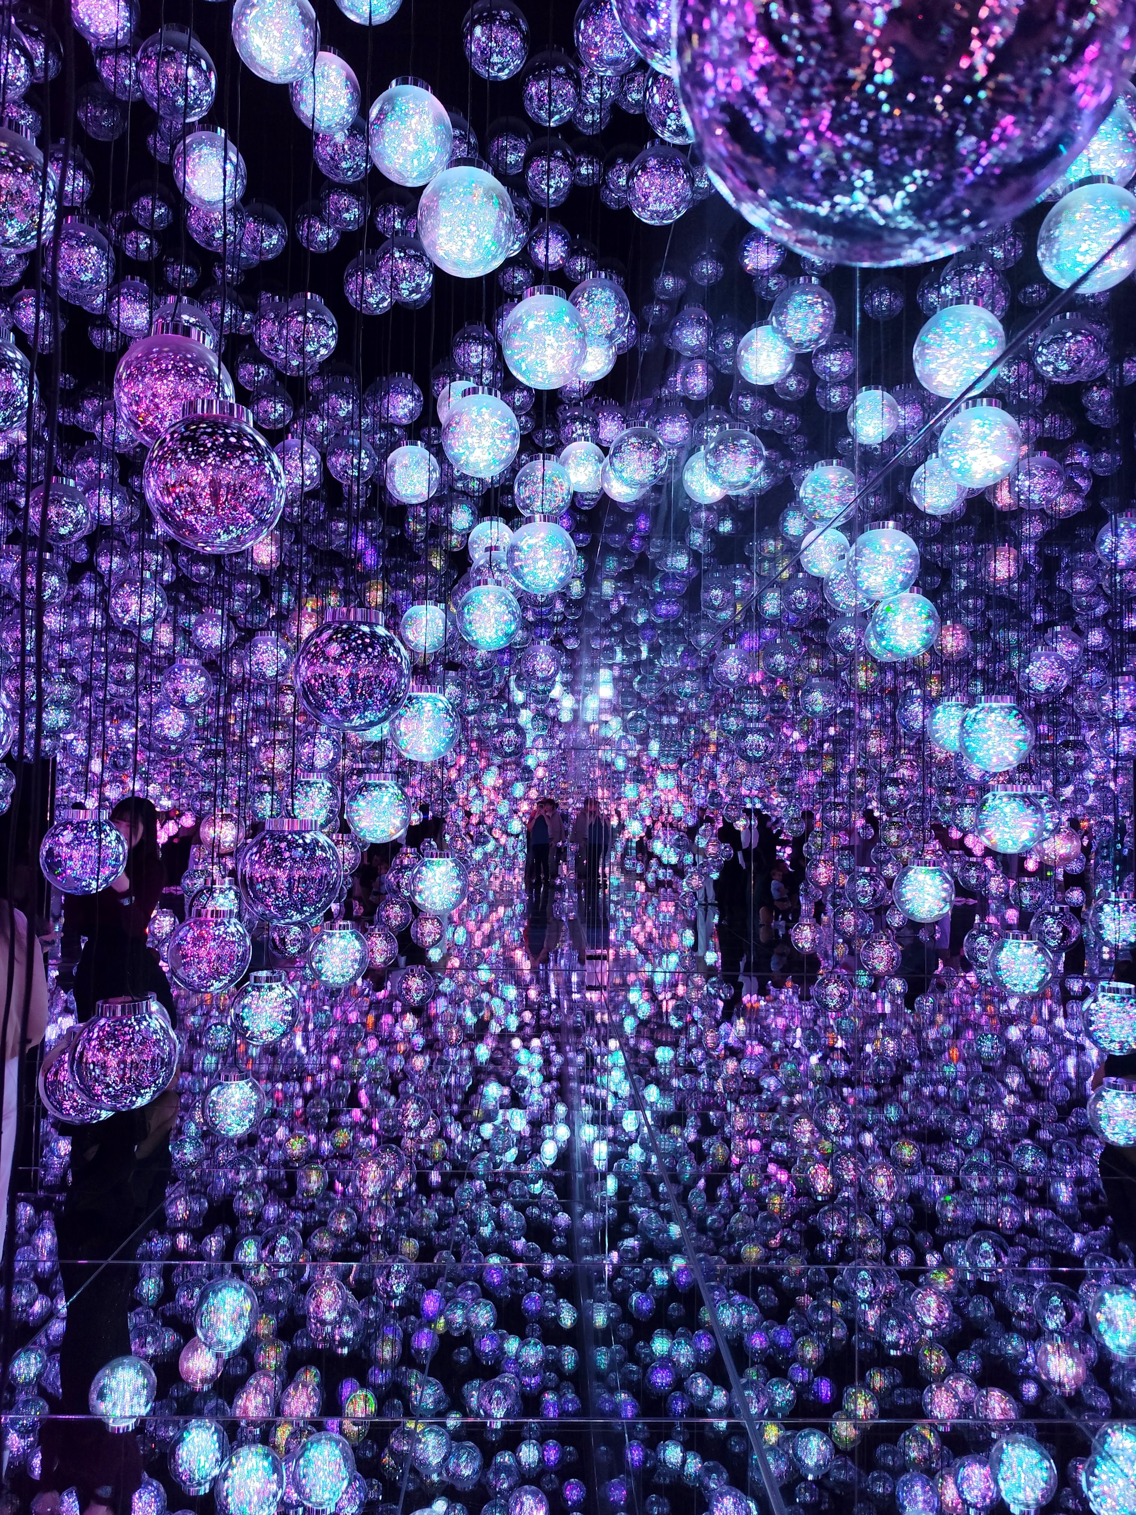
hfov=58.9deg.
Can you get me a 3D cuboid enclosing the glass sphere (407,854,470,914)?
[{"bbox_3d":[-0.545,0.528,4.256,0.243,0.253,0.243,1,-3,-7],"label":"glass sphere"}]

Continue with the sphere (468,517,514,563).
[{"bbox_3d":[-0.357,-1.039,4.788,0.230,0.250,0.230,0,-3,-4],"label":"sphere"}]

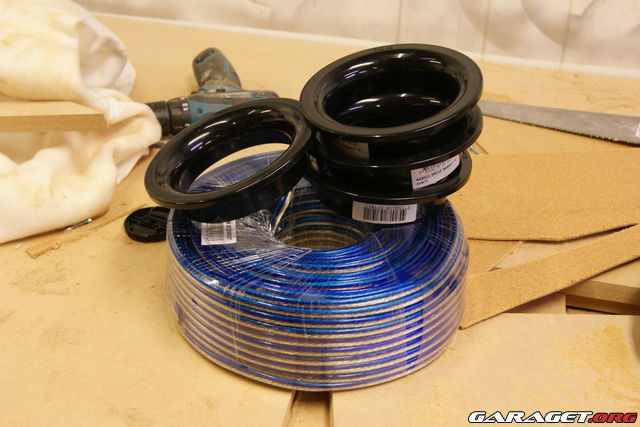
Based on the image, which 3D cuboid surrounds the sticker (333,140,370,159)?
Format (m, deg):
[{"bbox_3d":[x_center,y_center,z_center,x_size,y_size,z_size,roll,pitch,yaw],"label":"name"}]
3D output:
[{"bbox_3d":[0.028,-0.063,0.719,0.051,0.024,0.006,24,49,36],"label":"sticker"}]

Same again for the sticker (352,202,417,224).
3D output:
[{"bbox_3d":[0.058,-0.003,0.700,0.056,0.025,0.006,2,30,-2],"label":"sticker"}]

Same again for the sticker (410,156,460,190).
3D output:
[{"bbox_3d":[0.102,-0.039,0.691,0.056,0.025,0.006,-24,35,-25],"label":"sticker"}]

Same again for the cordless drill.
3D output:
[{"bbox_3d":[-0.159,-0.158,1.065,0.190,0.056,0.183,-7,33,-13],"label":"cordless drill"}]

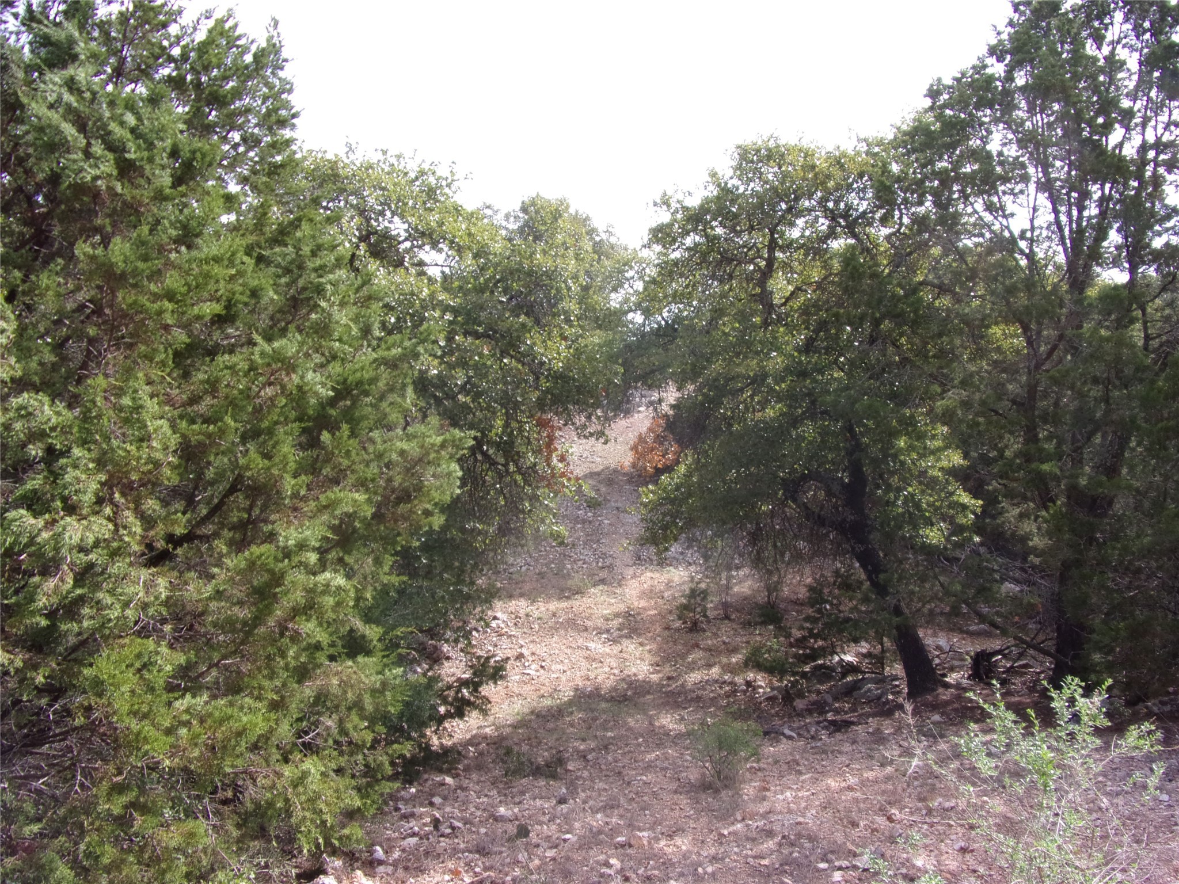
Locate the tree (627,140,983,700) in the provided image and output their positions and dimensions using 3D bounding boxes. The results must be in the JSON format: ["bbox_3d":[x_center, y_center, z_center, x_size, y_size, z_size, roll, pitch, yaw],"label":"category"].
[{"bbox_3d":[2.120,-0.210,8.000,3.400,5.400,3.300,0,2,0],"label":"tree"}]

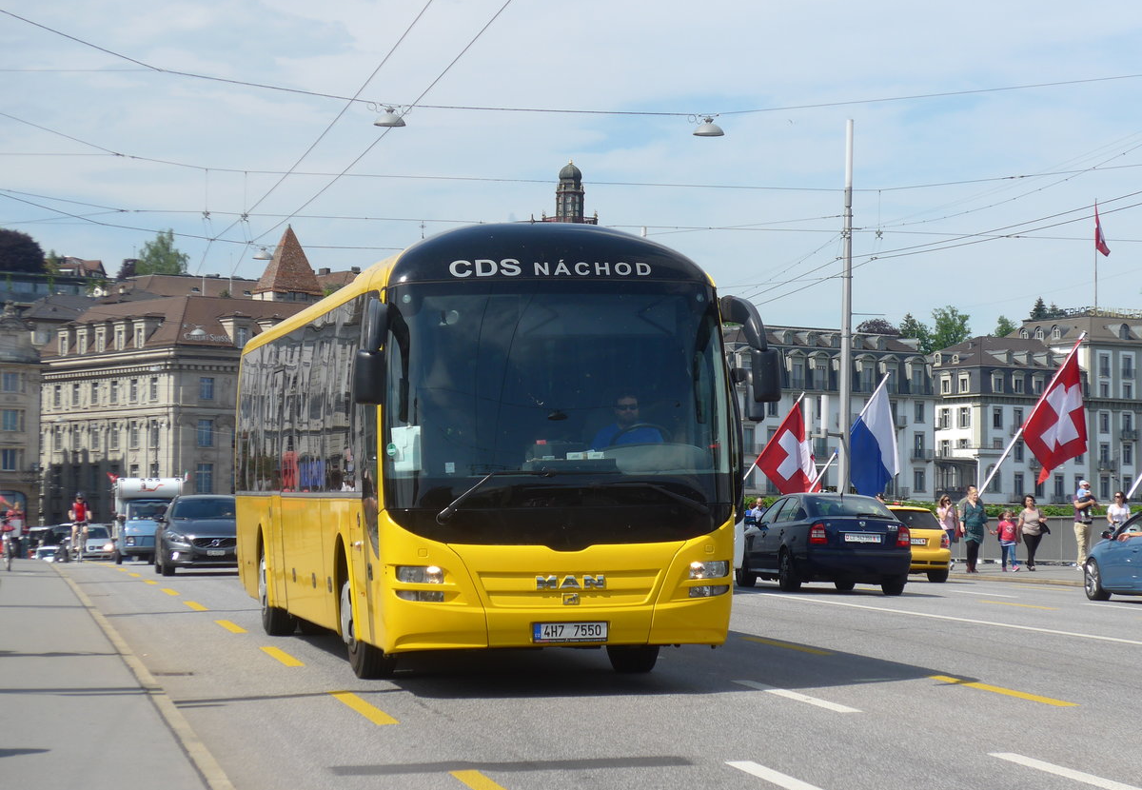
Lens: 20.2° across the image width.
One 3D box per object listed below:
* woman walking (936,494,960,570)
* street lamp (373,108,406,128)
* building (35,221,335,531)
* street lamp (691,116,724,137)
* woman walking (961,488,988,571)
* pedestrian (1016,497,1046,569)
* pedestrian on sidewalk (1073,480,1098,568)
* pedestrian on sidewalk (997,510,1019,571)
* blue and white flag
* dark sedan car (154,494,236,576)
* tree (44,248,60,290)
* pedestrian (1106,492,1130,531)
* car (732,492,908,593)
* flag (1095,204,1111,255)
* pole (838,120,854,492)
[{"bbox_3d":[7.851,2.858,66.500,0.500,1.580,0.400,1,-2,-18],"label":"woman walking"},{"bbox_3d":[-2.923,-4.481,51.600,0.530,0.320,0.530,0,-2,-10],"label":"street lamp"},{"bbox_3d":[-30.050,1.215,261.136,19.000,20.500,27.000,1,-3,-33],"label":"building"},{"bbox_3d":[2.557,-5.000,59.500,0.590,0.390,0.590,0,-2,0],"label":"street lamp"},{"bbox_3d":[8.177,2.755,65.000,0.570,1.730,0.400,0,-2,-6],"label":"woman walking"},{"bbox_3d":[9.760,2.920,67.800,0.560,1.620,0.420,1,-2,-11],"label":"pedestrian"},{"bbox_3d":[10.377,2.637,64.500,0.550,1.810,0.500,2,-2,-41],"label":"pedestrian on sidewalk"},{"bbox_3d":[9.155,3.064,67.000,0.460,1.280,0.380,1,-2,-12],"label":"pedestrian on sidewalk"},{"bbox_3d":[8.271,1.178,89.000,1.800,3.300,0.500,0,-2,-10],"label":"blue and white flag"},{"bbox_3d":[-6.540,2.515,57.500,1.800,1.440,4.370,1,-2,-10],"label":"dark sedan car"},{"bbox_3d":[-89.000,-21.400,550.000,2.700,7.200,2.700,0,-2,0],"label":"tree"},{"bbox_3d":[11.039,2.772,64.500,0.500,1.660,0.370,0,-2,5],"label":"pedestrian"},{"bbox_3d":[3.660,2.165,47.000,1.740,1.430,4.510,2,-2,-11],"label":"car"},{"bbox_3d":[65.724,-20.381,395.000,2.100,6.500,1.600,0,-2,10],"label":"flag"},{"bbox_3d":[6.904,-1.297,80.000,0.310,11.100,0.310,1,-2,-10],"label":"pole"}]

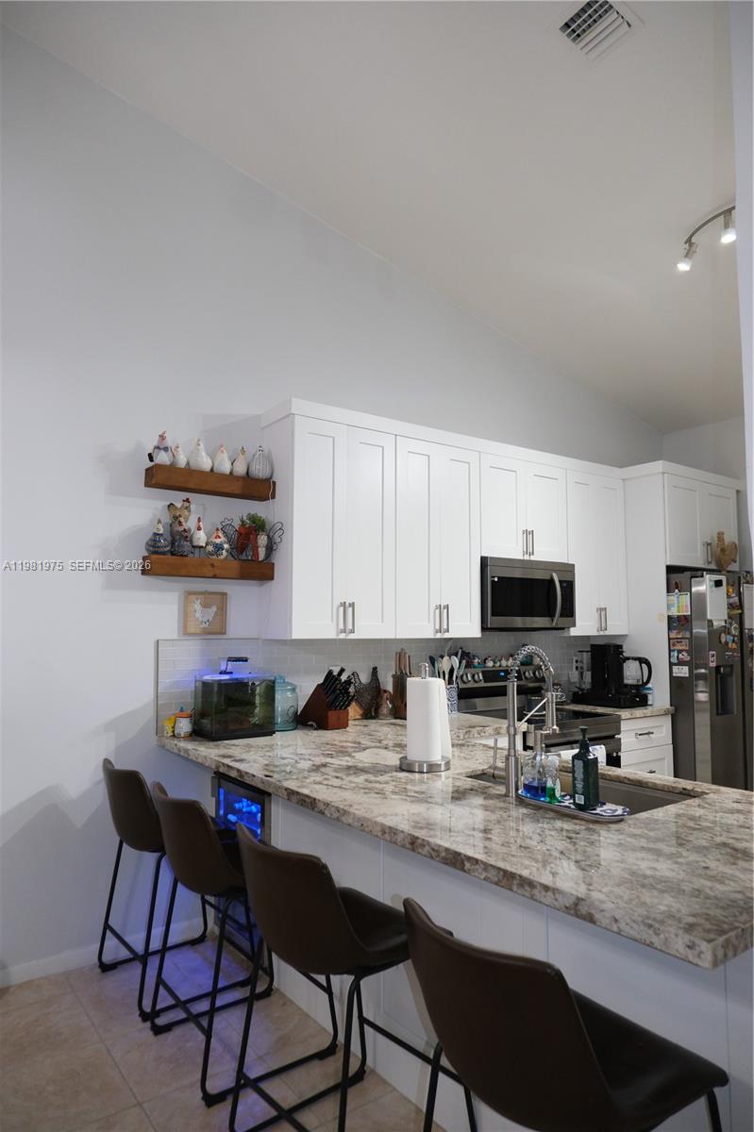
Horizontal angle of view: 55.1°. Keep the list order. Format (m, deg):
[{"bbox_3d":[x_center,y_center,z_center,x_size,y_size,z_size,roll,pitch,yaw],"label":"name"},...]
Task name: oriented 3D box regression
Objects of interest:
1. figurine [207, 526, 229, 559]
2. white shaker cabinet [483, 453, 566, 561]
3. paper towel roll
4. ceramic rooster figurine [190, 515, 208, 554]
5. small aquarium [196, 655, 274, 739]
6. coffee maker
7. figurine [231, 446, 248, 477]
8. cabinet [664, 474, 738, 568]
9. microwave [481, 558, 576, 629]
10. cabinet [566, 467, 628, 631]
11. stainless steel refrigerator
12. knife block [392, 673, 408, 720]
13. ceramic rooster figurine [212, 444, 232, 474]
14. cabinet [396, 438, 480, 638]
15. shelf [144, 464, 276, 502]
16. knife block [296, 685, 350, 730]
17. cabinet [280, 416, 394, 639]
[{"bbox_3d":[-0.748,-0.106,3.398,0.105,0.156,0.111,2,-5,-20],"label":"figurine"},{"bbox_3d":[0.801,-0.324,4.466,0.766,0.603,0.325,4,-6,-36],"label":"white shaker cabinet"},{"bbox_3d":[0.170,0.538,2.526,0.136,0.281,0.136,0,-5,0],"label":"paper towel roll"},{"bbox_3d":[-0.827,-0.130,3.364,0.070,0.199,0.085,2,-5,-18],"label":"ceramic rooster figurine"},{"bbox_3d":[-0.646,0.588,3.255,0.303,0.337,0.261,4,-6,-36],"label":"small aquarium"},{"bbox_3d":[1.528,0.716,4.757,0.265,0.382,0.380,4,-6,-36],"label":"coffee maker"},{"bbox_3d":[-0.665,-0.500,3.513,0.071,0.165,0.085,4,-6,-34],"label":"figurine"},{"bbox_3d":[2.076,-0.263,5.231,0.932,0.598,0.605,4,-6,-36],"label":"cabinet"},{"bbox_3d":[0.824,0.181,4.392,0.762,0.417,0.405,4,-6,-36],"label":"microwave"},{"bbox_3d":[1.351,-0.065,4.853,0.602,1.056,0.325,4,-6,-36],"label":"cabinet"},{"bbox_3d":[2.152,0.973,4.990,0.908,1.760,0.830,4,-6,-36],"label":"stainless steel refrigerator"},{"bbox_3d":[0.156,0.711,3.980,0.110,0.250,0.130,4,-6,-36],"label":"knife block"},{"bbox_3d":[-0.740,-0.507,3.459,0.088,0.171,0.100,2,-5,-21],"label":"ceramic rooster figurine"},{"bbox_3d":[0.248,-0.132,4.040,0.609,1.056,0.325,4,-6,-36],"label":"cabinet"},{"bbox_3d":[-0.778,-0.387,3.427,0.600,0.080,0.140,4,-6,-36],"label":"shelf"},{"bbox_3d":[-0.261,0.674,3.542,0.129,0.213,0.247,4,-6,-36],"label":"knife block"},{"bbox_3d":[-0.244,-0.163,3.683,0.601,1.049,0.335,4,-6,-36],"label":"cabinet"}]

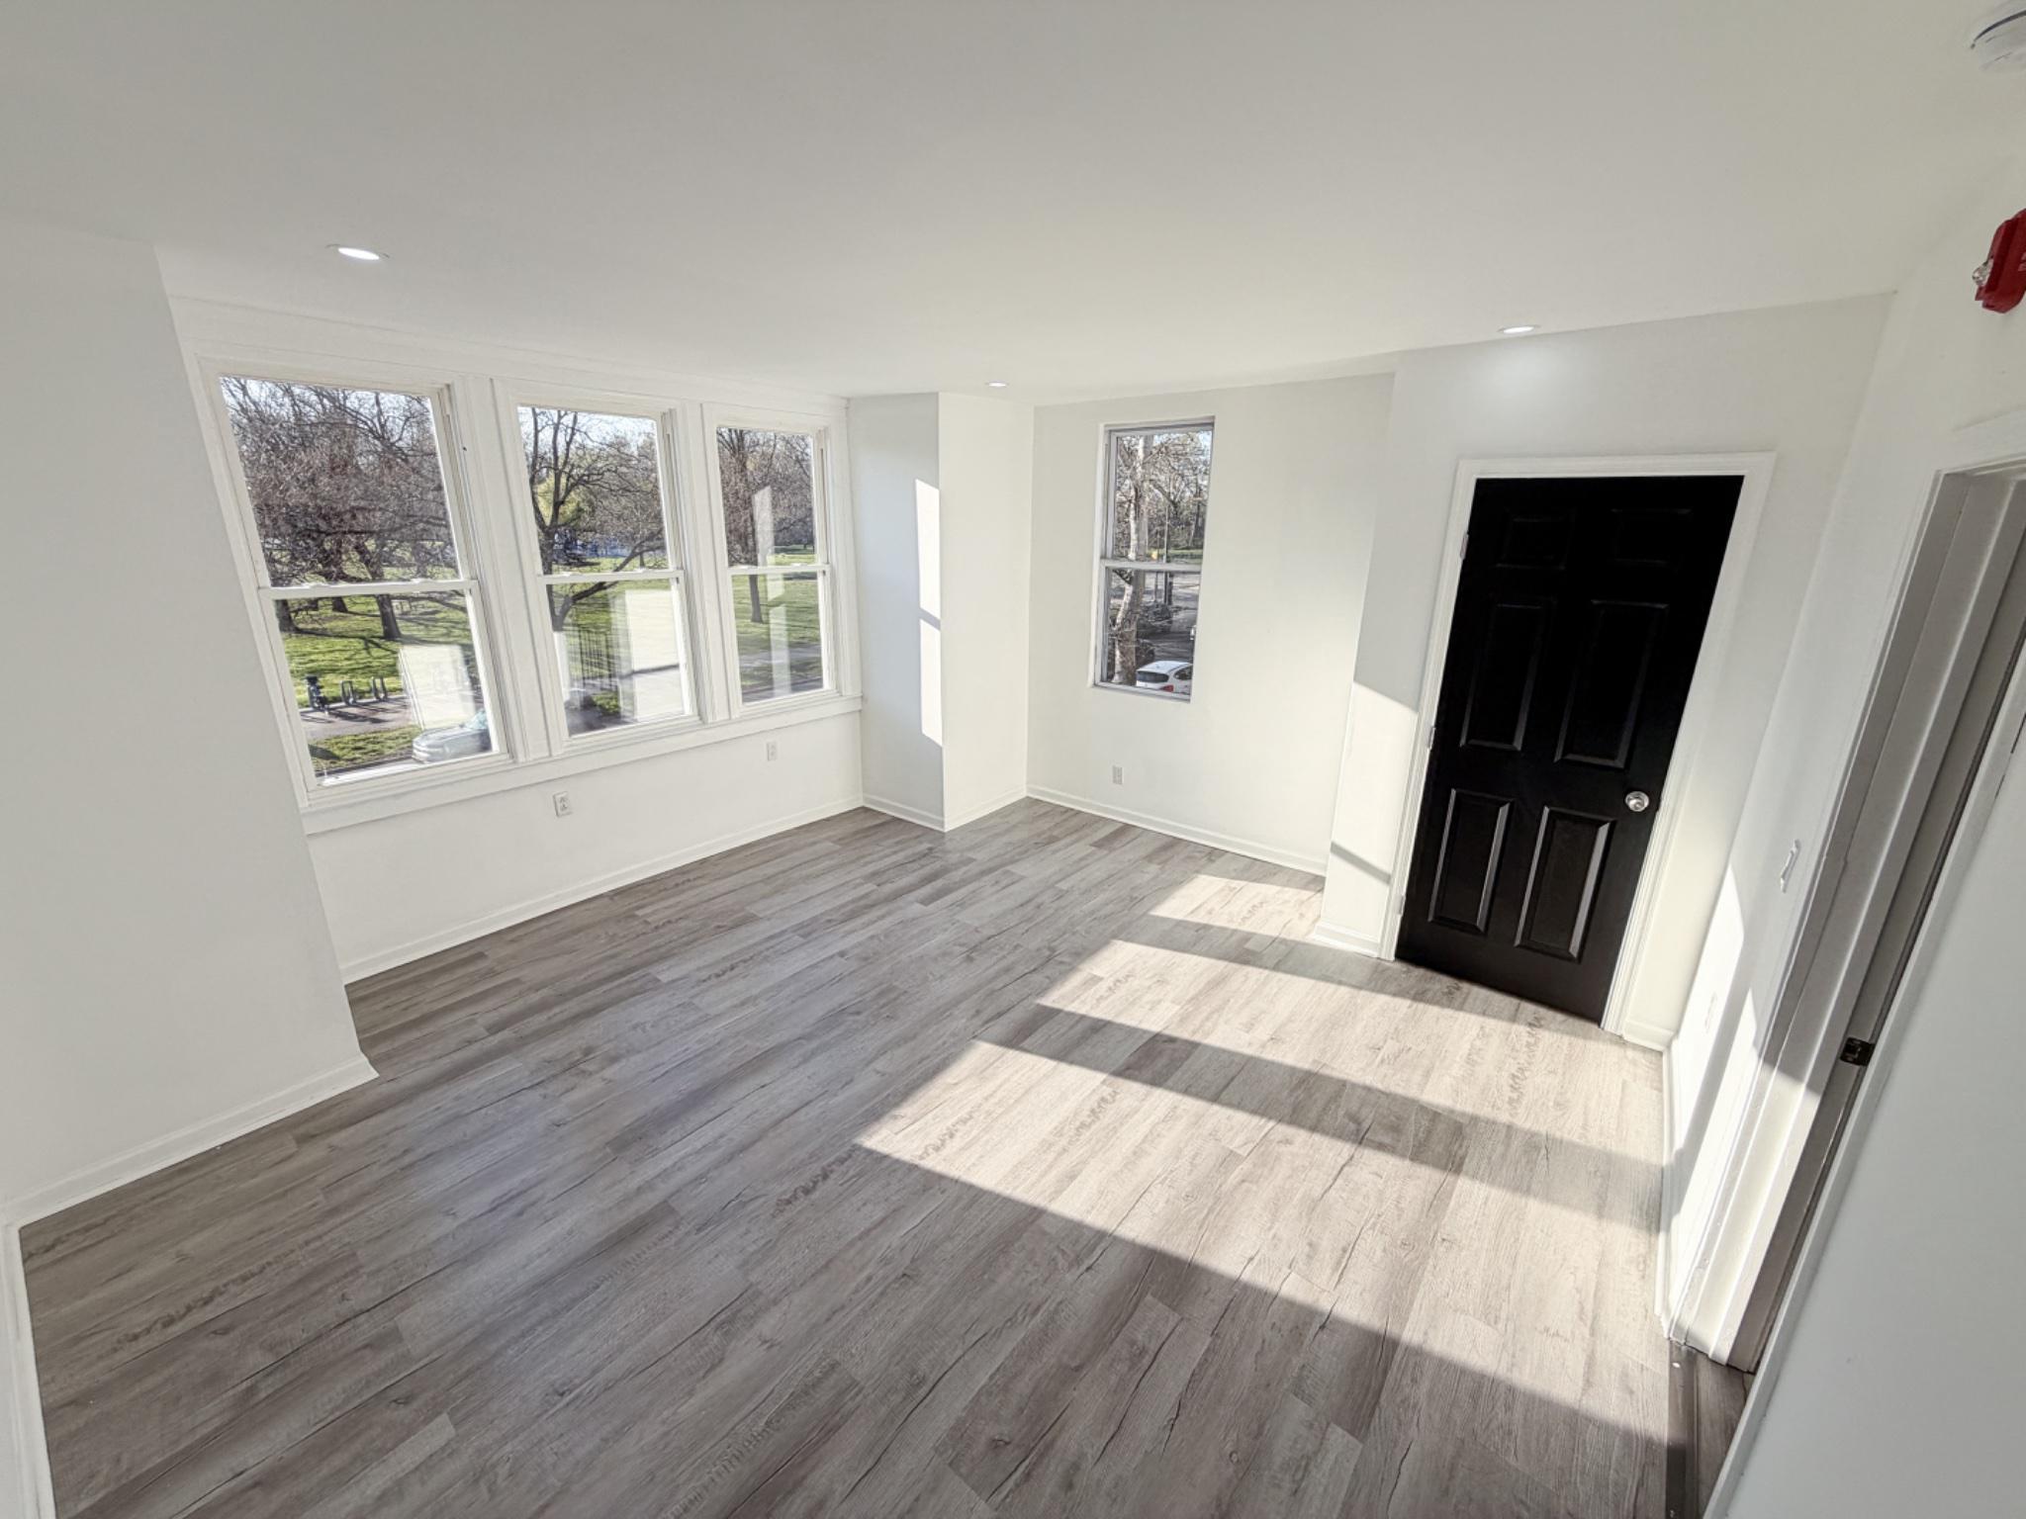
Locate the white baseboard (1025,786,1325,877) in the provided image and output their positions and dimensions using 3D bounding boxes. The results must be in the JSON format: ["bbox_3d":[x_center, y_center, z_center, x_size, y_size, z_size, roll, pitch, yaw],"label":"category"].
[{"bbox_3d":[0.966,0.424,5.062,2.195,0.086,0.020,14,21,36],"label":"white baseboard"}]

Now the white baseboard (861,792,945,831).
[{"bbox_3d":[-0.706,0.337,5.270,0.728,0.086,0.020,14,21,36],"label":"white baseboard"}]

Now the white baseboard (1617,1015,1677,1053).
[{"bbox_3d":[2.395,1.039,3.096,0.137,0.086,0.020,14,21,36],"label":"white baseboard"}]

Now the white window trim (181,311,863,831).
[{"bbox_3d":[-1.875,-0.872,3.936,0.076,1.818,2.936,14,21,36],"label":"white window trim"}]

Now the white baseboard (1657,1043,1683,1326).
[{"bbox_3d":[2.018,1.207,2.524,0.020,0.086,1.387,14,21,36],"label":"white baseboard"}]

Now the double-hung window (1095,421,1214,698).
[{"bbox_3d":[0.802,-1.143,4.787,0.705,1.554,0.095,14,21,36],"label":"double-hung window"}]

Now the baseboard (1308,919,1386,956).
[{"bbox_3d":[1.537,0.826,3.760,0.287,0.086,0.020,14,21,36],"label":"baseboard"}]

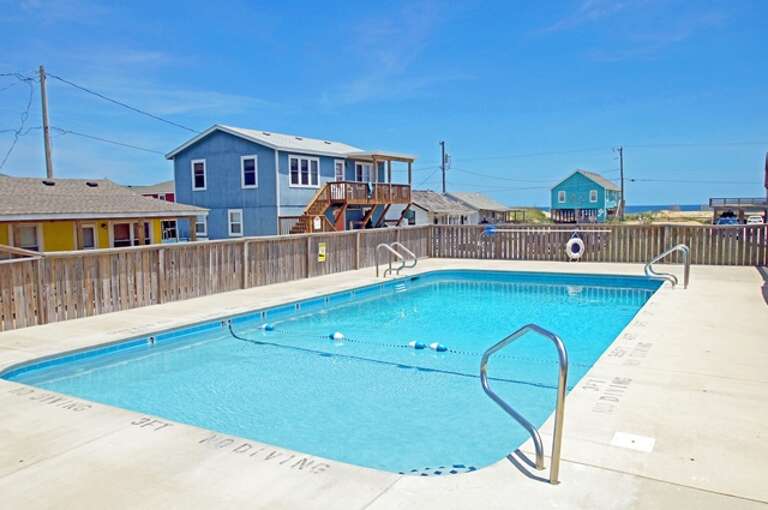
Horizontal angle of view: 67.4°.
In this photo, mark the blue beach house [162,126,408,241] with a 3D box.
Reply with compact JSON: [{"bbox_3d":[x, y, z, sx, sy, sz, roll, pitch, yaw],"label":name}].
[{"bbox_3d":[-4.710,-3.575,32.635,9.112,6.439,10.854,2,5,29],"label":"blue beach house"}]

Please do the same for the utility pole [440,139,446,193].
[{"bbox_3d":[7.450,-8.667,70.541,0.550,10.370,0.420,2,5,29],"label":"utility pole"}]

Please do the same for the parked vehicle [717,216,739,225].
[{"bbox_3d":[33.788,-3.034,56.719,1.820,1.480,4.500,2,5,29],"label":"parked vehicle"}]

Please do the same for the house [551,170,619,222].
[{"bbox_3d":[29.240,-8.296,82.368,7.088,7.106,13.875,2,5,29],"label":"house"}]

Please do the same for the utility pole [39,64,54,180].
[{"bbox_3d":[-17.884,-5.015,30.676,0.330,10.002,0.320,2,5,29],"label":"utility pole"}]

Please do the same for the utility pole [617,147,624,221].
[{"bbox_3d":[32.386,-9.650,78.517,0.550,10.331,0.400,2,5,29],"label":"utility pole"}]

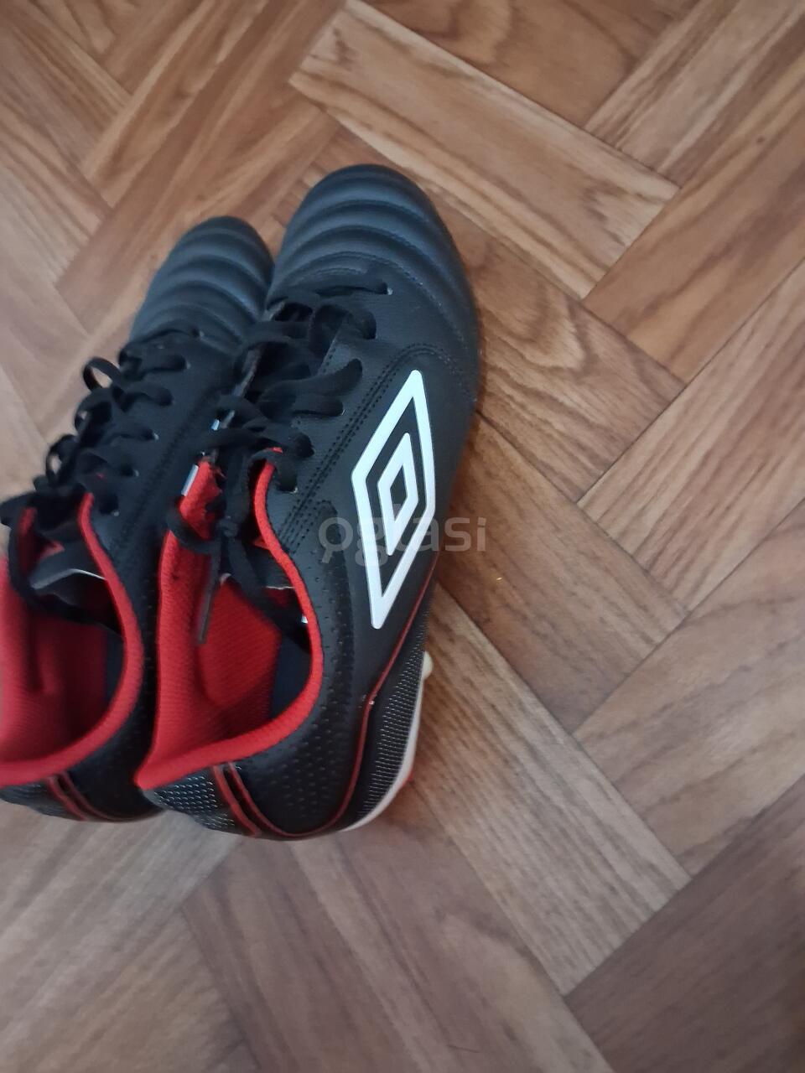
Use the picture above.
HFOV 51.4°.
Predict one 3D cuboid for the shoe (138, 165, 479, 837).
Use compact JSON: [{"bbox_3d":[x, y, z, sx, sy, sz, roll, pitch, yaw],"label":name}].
[{"bbox_3d":[-0.035,-0.030,0.319,0.100,0.109,0.280,-2,75,30],"label":"shoe"}]

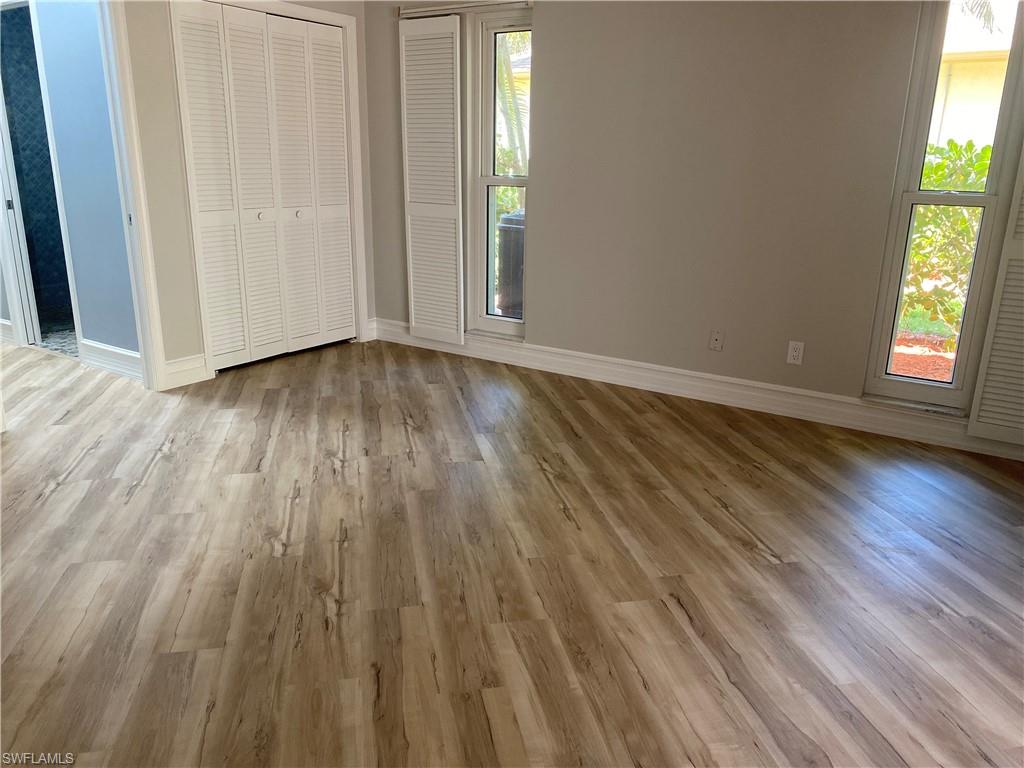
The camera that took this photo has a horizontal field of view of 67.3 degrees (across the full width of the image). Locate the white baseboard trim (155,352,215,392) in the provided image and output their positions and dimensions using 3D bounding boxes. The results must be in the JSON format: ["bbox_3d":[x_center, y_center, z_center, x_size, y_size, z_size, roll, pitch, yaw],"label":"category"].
[{"bbox_3d":[-1.863,-0.070,4.349,0.018,0.163,0.281,12,19,33],"label":"white baseboard trim"}]

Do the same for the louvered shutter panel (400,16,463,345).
[{"bbox_3d":[-0.503,-1.252,4.910,0.450,1.969,0.032,12,19,33],"label":"louvered shutter panel"}]

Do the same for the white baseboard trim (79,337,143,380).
[{"bbox_3d":[-2.398,-0.150,4.599,0.700,0.165,0.018,12,19,33],"label":"white baseboard trim"}]

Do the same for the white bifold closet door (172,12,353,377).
[{"bbox_3d":[-1.448,-1.170,4.716,0.040,2.022,1.212,12,19,33],"label":"white bifold closet door"}]

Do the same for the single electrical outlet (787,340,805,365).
[{"bbox_3d":[1.437,-0.155,3.892,0.072,0.114,0.010,12,19,33],"label":"single electrical outlet"}]

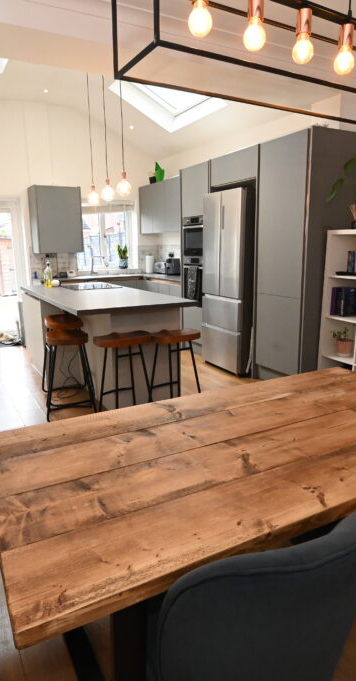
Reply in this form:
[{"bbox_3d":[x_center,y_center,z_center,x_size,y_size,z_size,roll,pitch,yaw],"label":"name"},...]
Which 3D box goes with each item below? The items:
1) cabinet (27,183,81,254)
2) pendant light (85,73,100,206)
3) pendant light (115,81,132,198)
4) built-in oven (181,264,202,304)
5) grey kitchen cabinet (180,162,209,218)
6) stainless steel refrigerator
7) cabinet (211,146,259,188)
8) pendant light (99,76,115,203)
[{"bbox_3d":[-1.722,-1.694,6.042,0.613,0.880,0.390,-7,14,-29],"label":"cabinet"},{"bbox_3d":[-0.857,-1.998,4.183,0.112,1.250,0.112,-8,14,-29],"label":"pendant light"},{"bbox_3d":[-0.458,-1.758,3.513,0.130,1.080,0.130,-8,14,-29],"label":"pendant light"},{"bbox_3d":[0.445,-0.711,5.341,0.550,0.545,0.595,-8,14,-29],"label":"built-in oven"},{"bbox_3d":[0.463,-1.785,5.122,0.598,0.562,0.615,-8,14,-29],"label":"grey kitchen cabinet"},{"bbox_3d":[0.744,-0.642,4.752,0.670,1.900,0.695,-8,14,-29],"label":"stainless steel refrigerator"},{"bbox_3d":[0.809,-1.786,4.473,0.580,0.281,0.775,-7,14,-29],"label":"cabinet"},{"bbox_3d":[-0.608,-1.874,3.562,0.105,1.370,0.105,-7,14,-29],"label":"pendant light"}]

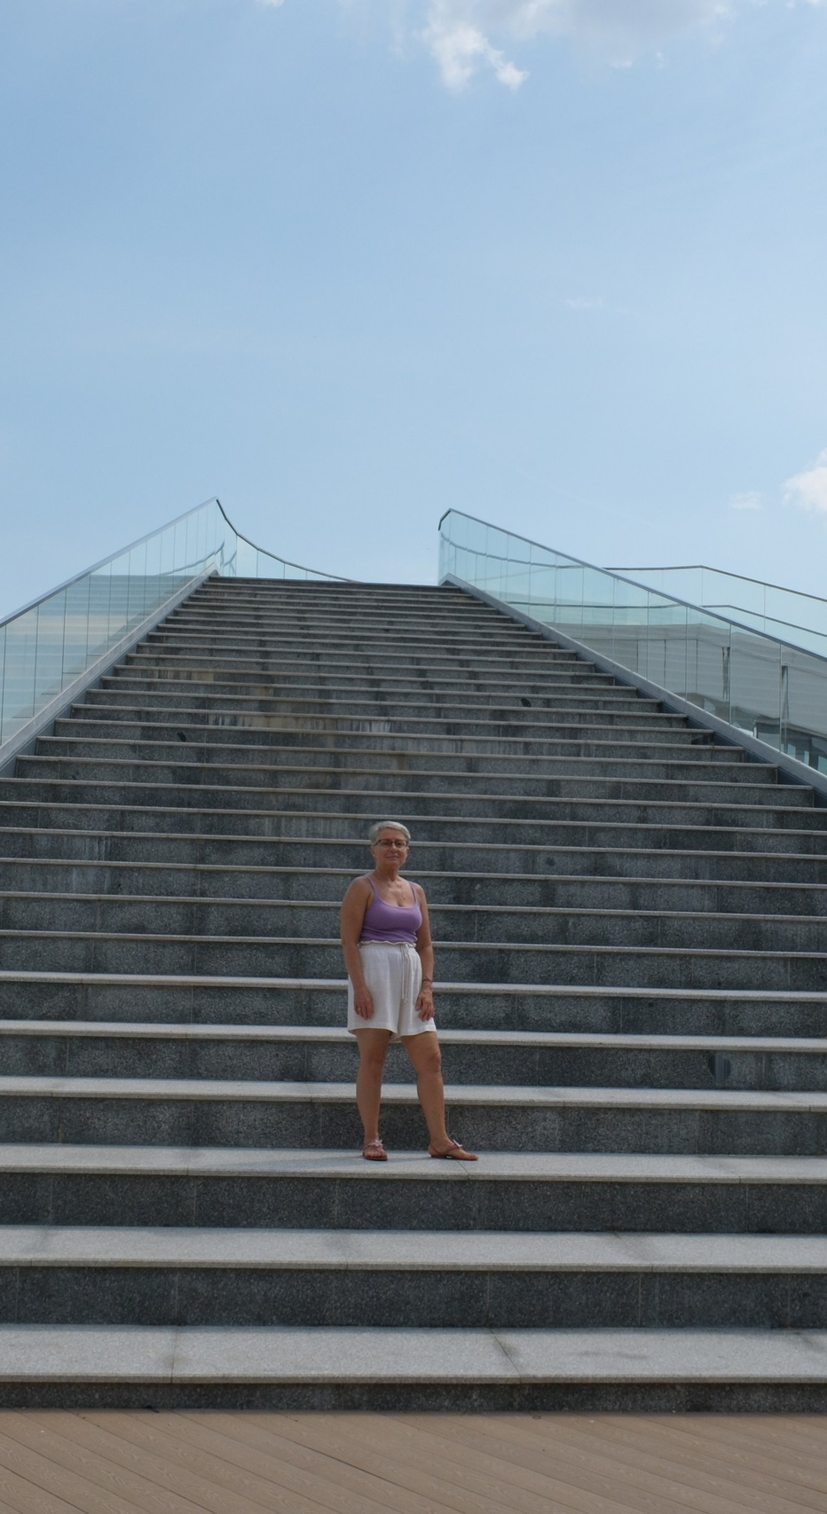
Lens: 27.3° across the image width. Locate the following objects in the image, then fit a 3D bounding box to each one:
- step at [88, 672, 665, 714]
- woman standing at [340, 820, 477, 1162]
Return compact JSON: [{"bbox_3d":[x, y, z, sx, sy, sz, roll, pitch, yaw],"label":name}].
[{"bbox_3d":[-0.345,-0.599,19.437,6.287,0.247,0.743,2,-6,-6],"label":"step"},{"bbox_3d":[-0.037,1.105,8.080,0.530,1.592,0.400,4,-6,-25],"label":"woman standing"}]

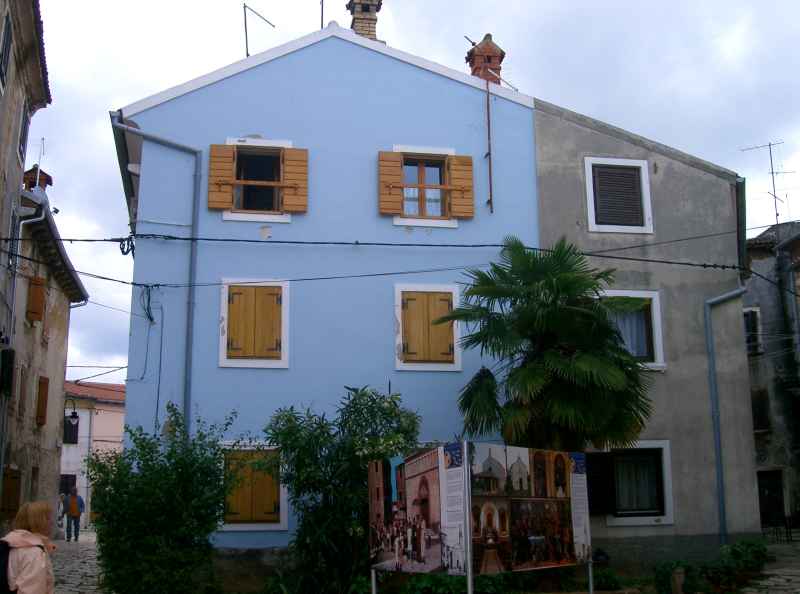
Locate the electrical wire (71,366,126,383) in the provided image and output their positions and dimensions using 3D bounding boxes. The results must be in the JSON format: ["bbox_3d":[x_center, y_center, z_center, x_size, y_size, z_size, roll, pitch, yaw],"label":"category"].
[{"bbox_3d":[-8.365,2.157,25.000,1.500,0.450,0.100,1,-11,-8],"label":"electrical wire"}]

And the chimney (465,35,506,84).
[{"bbox_3d":[1.622,-4.363,16.635,0.620,1.113,0.620,1,-11,-8],"label":"chimney"}]

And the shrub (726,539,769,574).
[{"bbox_3d":[5.227,3.910,13.510,0.620,0.538,0.560,1,-11,-8],"label":"shrub"}]

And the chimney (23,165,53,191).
[{"bbox_3d":[-7.738,-2.433,19.074,0.652,0.797,0.652,3,-11,-14],"label":"chimney"}]

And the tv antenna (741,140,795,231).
[{"bbox_3d":[10.873,-3.260,26.500,1.400,2.550,0.900,-7,-13,32],"label":"tv antenna"}]

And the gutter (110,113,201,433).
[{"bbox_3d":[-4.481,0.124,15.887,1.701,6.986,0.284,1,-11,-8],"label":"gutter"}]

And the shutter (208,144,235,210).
[{"bbox_3d":[-2.943,-1.973,14.799,0.384,1.082,0.050,1,-11,-8],"label":"shutter"}]

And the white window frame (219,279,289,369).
[{"bbox_3d":[-2.338,0.433,14.500,1.092,1.435,0.120,1,-11,-8],"label":"white window frame"}]

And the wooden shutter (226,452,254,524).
[{"bbox_3d":[-2.808,3.312,15.645,0.476,1.225,0.061,1,-11,-8],"label":"wooden shutter"}]

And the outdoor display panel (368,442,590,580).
[{"bbox_3d":[0.797,2.229,9.361,2.514,1.271,2.024,-1,-11,6],"label":"outdoor display panel"}]

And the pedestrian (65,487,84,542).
[{"bbox_3d":[-10.496,7.005,28.960,0.580,1.720,0.380,3,-11,-17],"label":"pedestrian"}]

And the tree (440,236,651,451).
[{"bbox_3d":[2.067,1.644,12.103,2.800,5.010,2.700,0,-11,0],"label":"tree"}]

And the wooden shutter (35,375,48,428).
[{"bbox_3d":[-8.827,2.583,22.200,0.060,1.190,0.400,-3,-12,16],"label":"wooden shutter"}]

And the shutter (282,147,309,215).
[{"bbox_3d":[-1.735,-1.937,14.972,0.402,1.103,0.050,1,-11,-8],"label":"shutter"}]

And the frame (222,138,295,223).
[{"bbox_3d":[-2.351,-1.934,14.941,1.102,1.418,0.120,1,-11,-8],"label":"frame"}]

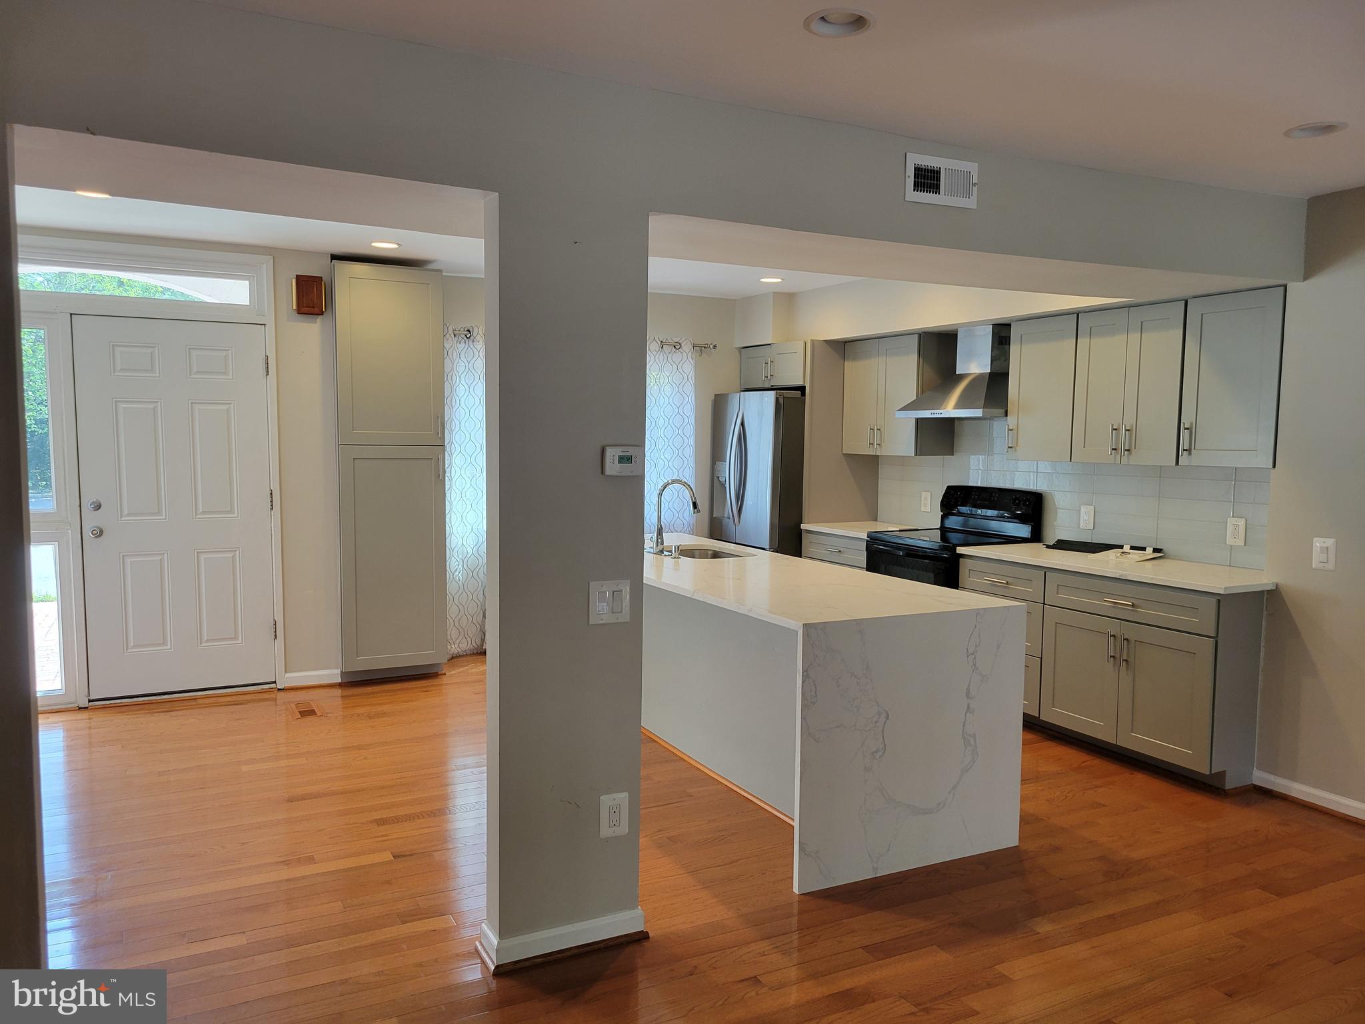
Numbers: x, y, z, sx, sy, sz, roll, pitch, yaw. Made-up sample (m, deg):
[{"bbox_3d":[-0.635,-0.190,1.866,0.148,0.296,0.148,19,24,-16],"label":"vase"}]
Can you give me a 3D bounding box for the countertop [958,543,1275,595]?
[{"bbox_3d":[2.139,0.257,5.012,0.653,0.033,1.582,-2,5,-26],"label":"countertop"}]

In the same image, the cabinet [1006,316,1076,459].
[{"bbox_3d":[2.055,-0.655,5.555,0.330,0.758,0.458,-1,5,-26],"label":"cabinet"}]

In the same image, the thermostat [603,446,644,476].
[{"bbox_3d":[-0.168,-0.142,2.880,0.115,0.080,0.031,-2,5,-26],"label":"thermostat"}]

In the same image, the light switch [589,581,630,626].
[{"bbox_3d":[-0.202,0.252,2.865,0.120,0.118,0.012,-1,5,-26],"label":"light switch"}]

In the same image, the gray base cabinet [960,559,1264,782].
[{"bbox_3d":[2.131,0.698,5.071,0.640,0.856,1.523,-2,5,-26],"label":"gray base cabinet"}]

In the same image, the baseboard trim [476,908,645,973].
[{"bbox_3d":[-0.340,1.193,2.929,0.465,0.070,0.175,-1,5,-26],"label":"baseboard trim"}]

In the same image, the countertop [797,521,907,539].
[{"bbox_3d":[1.271,0.117,6.752,0.658,0.033,0.742,-2,5,-26],"label":"countertop"}]

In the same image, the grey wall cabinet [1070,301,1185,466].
[{"bbox_3d":[2.281,-0.616,5.042,0.327,0.752,0.625,-2,5,-26],"label":"grey wall cabinet"}]

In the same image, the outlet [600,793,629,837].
[{"bbox_3d":[-0.190,0.864,2.917,0.081,0.118,0.012,-1,5,-26],"label":"outlet"}]

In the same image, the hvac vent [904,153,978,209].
[{"bbox_3d":[0.844,-1.070,3.319,0.297,0.148,0.015,-2,5,-26],"label":"hvac vent"}]

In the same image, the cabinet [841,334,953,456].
[{"bbox_3d":[1.436,-0.760,6.804,0.330,0.759,0.785,-1,5,-26],"label":"cabinet"}]

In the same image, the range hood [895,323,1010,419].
[{"bbox_3d":[1.707,-0.818,6.050,0.509,0.529,0.753,-1,5,-26],"label":"range hood"}]

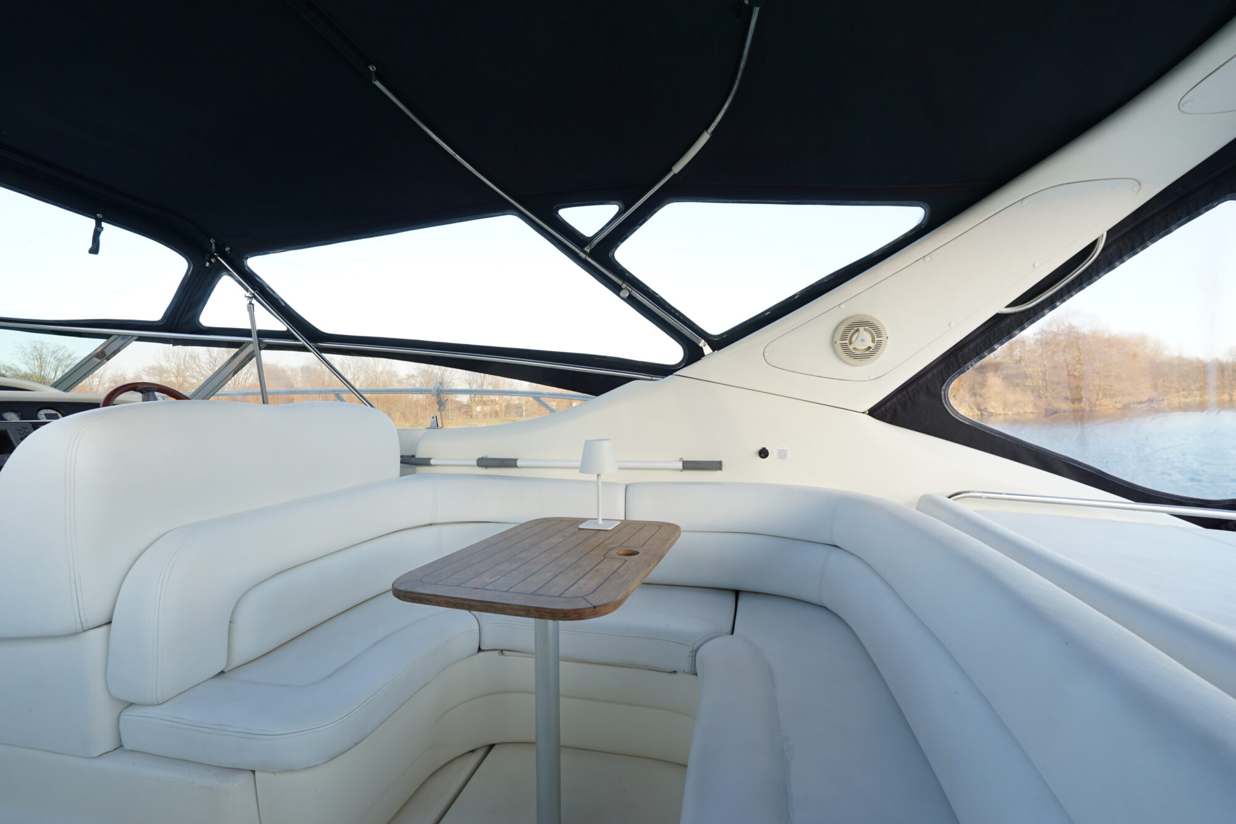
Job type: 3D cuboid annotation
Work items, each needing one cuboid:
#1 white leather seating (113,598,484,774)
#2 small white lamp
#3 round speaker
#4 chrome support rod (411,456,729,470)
[{"bbox_3d":[-0.694,0.672,1.529,0.541,0.112,0.979,-1,0,16],"label":"white leather seating"},{"bbox_3d":[-0.060,0.225,1.635,0.122,0.270,0.122,-2,0,17],"label":"small white lamp"},{"bbox_3d":[0.824,-0.243,1.750,0.176,0.176,0.035,-1,7,15],"label":"round speaker"},{"bbox_3d":[-0.304,0.211,2.107,1.439,0.043,0.043,-1,0,14],"label":"chrome support rod"}]

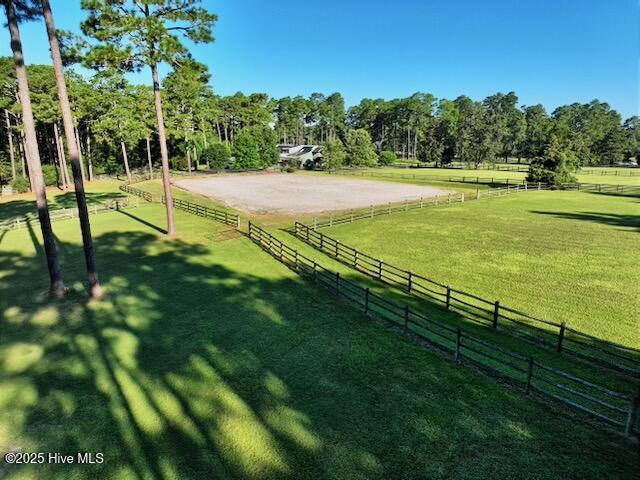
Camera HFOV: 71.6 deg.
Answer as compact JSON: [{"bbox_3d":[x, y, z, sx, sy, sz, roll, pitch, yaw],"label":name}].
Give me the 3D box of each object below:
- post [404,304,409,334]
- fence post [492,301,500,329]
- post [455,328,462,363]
[{"bbox_3d":[3.587,3.344,18.415,0.130,1.200,0.130,-6,13,-29],"label":"post"},{"bbox_3d":[7.610,3.241,19.113,0.130,1.156,0.130,-7,13,-32],"label":"fence post"},{"bbox_3d":[5.029,3.817,16.058,0.130,1.250,0.130,-7,13,-32],"label":"post"}]

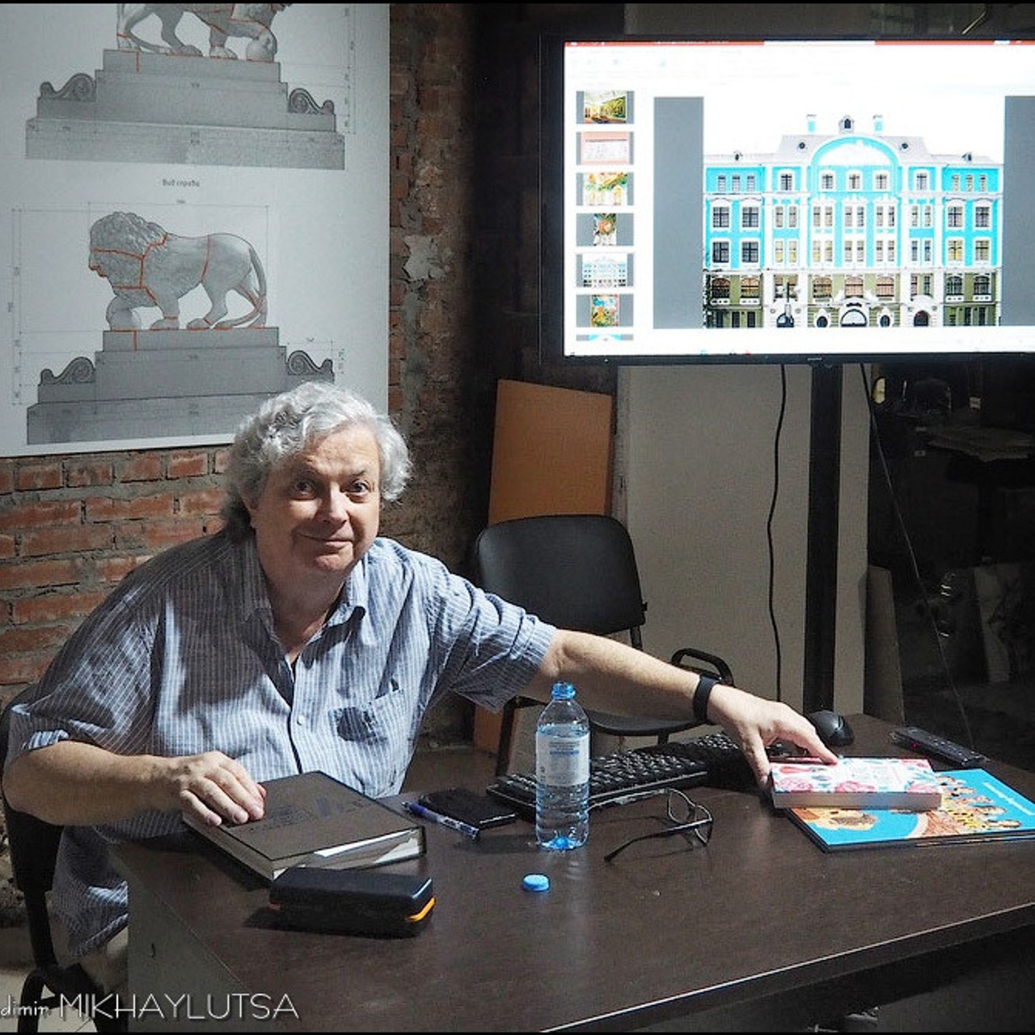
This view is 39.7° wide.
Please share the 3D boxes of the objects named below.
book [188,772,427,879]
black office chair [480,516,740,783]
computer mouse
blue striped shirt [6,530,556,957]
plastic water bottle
[{"bbox_3d":[-0.269,0.379,1.767,0.196,0.030,0.258,-5,9,-35],"label":"book"},{"bbox_3d":[0.235,0.458,3.379,0.550,0.850,0.580,-5,9,-34],"label":"black office chair"},{"bbox_3d":[0.474,0.318,2.200,0.062,0.038,0.108,-6,10,-38],"label":"computer mouse"},{"bbox_3d":[-0.337,0.283,2.029,0.730,0.530,0.420,-3,8,-20],"label":"blue striped shirt"},{"bbox_3d":[0.056,0.296,1.732,0.065,0.203,0.065,0,7,0],"label":"plastic water bottle"}]

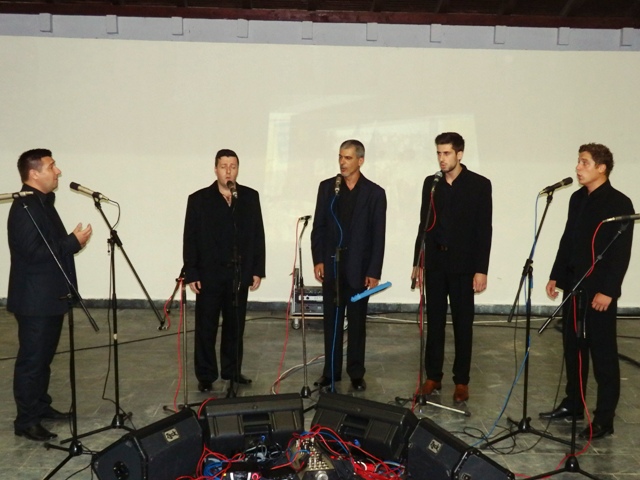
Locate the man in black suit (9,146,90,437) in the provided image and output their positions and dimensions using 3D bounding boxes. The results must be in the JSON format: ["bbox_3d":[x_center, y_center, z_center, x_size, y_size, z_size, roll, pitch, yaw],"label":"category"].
[{"bbox_3d":[-1.678,0.312,5.108,0.520,1.740,0.500,1,7,-2],"label":"man in black suit"}]

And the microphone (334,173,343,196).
[{"bbox_3d":[0.126,-0.372,5.680,0.050,0.050,0.190,1,37,-1],"label":"microphone"}]

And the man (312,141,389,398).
[{"bbox_3d":[0.215,0.188,6.050,0.570,1.800,0.360,3,7,16],"label":"man"}]

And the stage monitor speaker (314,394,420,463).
[{"bbox_3d":[0.287,1.070,4.939,0.600,0.330,0.420,4,8,27],"label":"stage monitor speaker"}]

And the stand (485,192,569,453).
[{"bbox_3d":[1.275,0.456,5.110,0.600,1.530,0.530,0,7,-7],"label":"stand"}]

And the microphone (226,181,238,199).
[{"bbox_3d":[-0.595,-0.344,5.660,0.050,0.050,0.190,-1,27,-13],"label":"microphone"}]

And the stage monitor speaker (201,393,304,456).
[{"bbox_3d":[-0.423,1.057,4.969,0.600,0.330,0.420,-1,7,-16],"label":"stage monitor speaker"}]

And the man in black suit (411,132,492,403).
[{"bbox_3d":[0.950,0.185,5.909,0.550,1.860,0.370,4,8,25],"label":"man in black suit"}]

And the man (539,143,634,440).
[{"bbox_3d":[1.696,0.296,5.264,0.420,1.820,0.550,-3,8,-30],"label":"man"}]

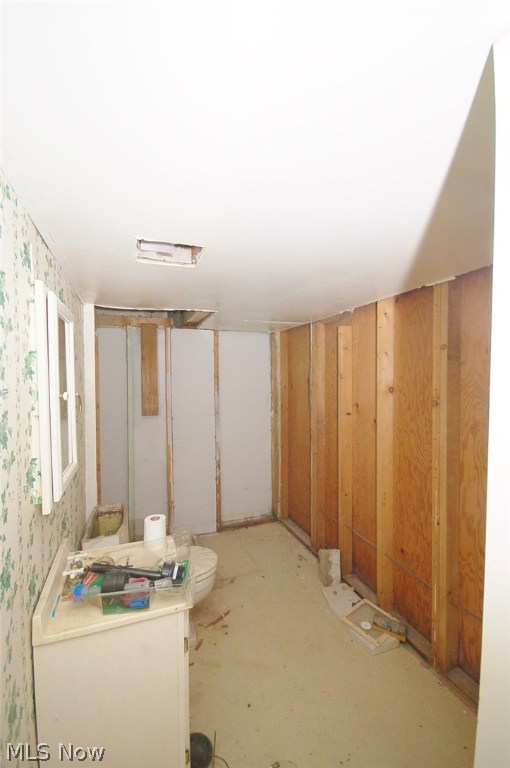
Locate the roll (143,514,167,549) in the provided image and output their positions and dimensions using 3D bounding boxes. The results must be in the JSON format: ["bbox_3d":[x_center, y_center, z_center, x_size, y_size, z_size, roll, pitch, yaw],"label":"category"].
[{"bbox_3d":[-0.467,0.691,1.485,0.105,0.122,0.105,-1,1,-21],"label":"roll"}]

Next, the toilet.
[{"bbox_3d":[-0.562,1.103,1.831,0.705,0.743,0.450,-1,1,-21],"label":"toilet"}]

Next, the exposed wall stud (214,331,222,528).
[{"bbox_3d":[-0.372,0.462,3.143,0.041,1.980,0.083,-1,1,-21],"label":"exposed wall stud"}]

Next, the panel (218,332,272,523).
[{"bbox_3d":[-0.086,0.432,3.309,0.575,1.942,0.021,-1,1,-21],"label":"panel"}]

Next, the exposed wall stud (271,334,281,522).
[{"bbox_3d":[0.226,0.444,3.374,0.042,1.958,0.084,-1,1,-21],"label":"exposed wall stud"}]

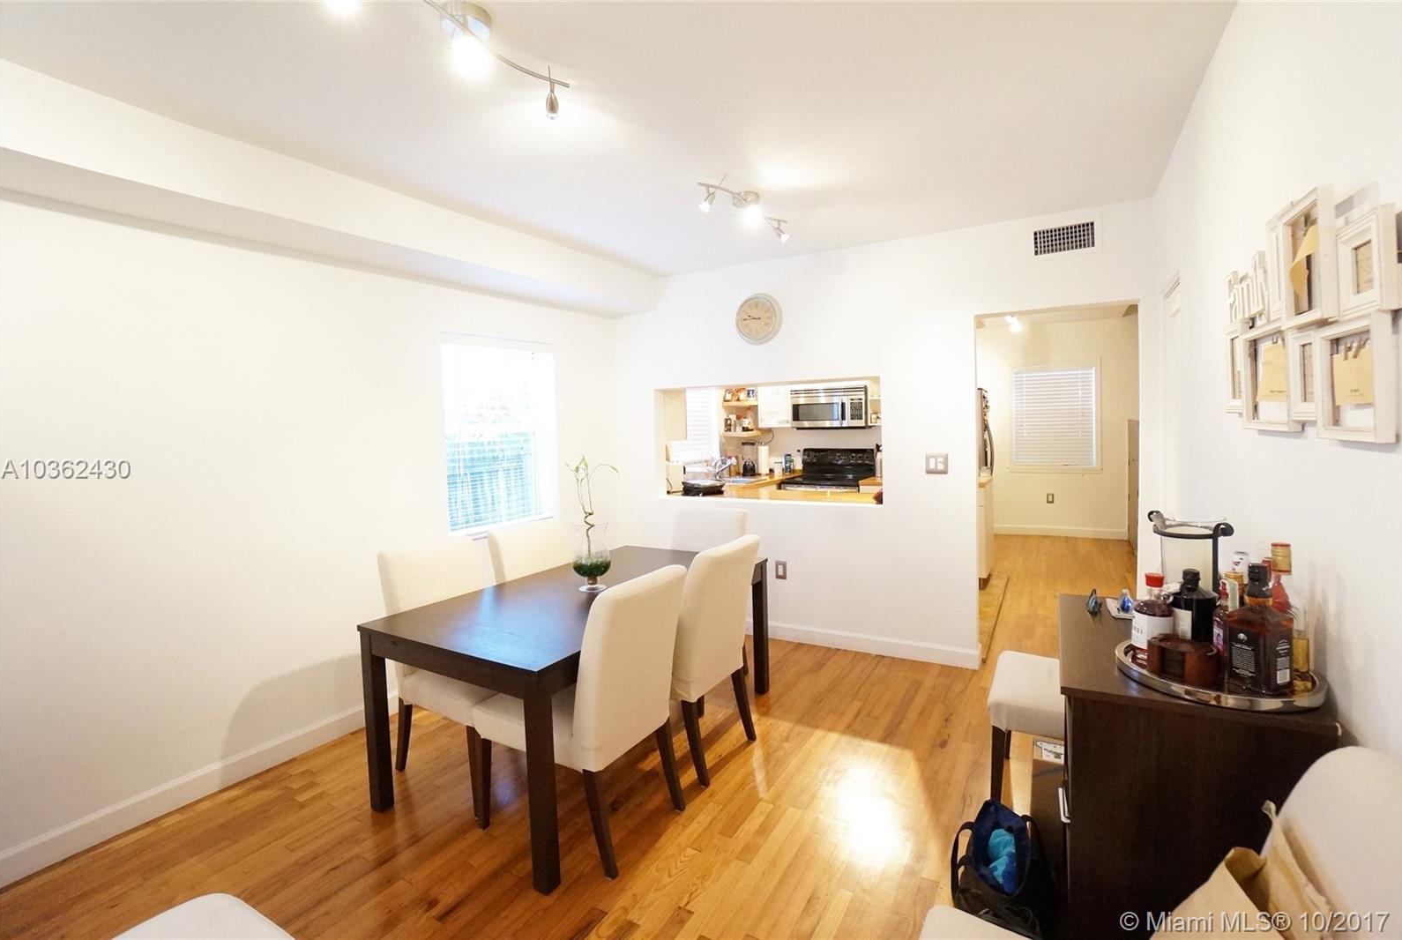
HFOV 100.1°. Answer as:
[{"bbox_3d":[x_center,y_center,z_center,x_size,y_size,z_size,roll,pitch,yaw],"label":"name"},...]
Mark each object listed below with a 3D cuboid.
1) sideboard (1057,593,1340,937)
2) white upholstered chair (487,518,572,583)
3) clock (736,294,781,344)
[{"bbox_3d":[1.043,0.854,1.344,0.385,0.930,0.680,0,5,31],"label":"sideboard"},{"bbox_3d":[-0.710,0.787,3.118,0.600,0.970,0.500,0,5,32],"label":"white upholstered chair"},{"bbox_3d":[0.368,-0.989,3.838,0.315,0.320,0.055,0,5,29],"label":"clock"}]

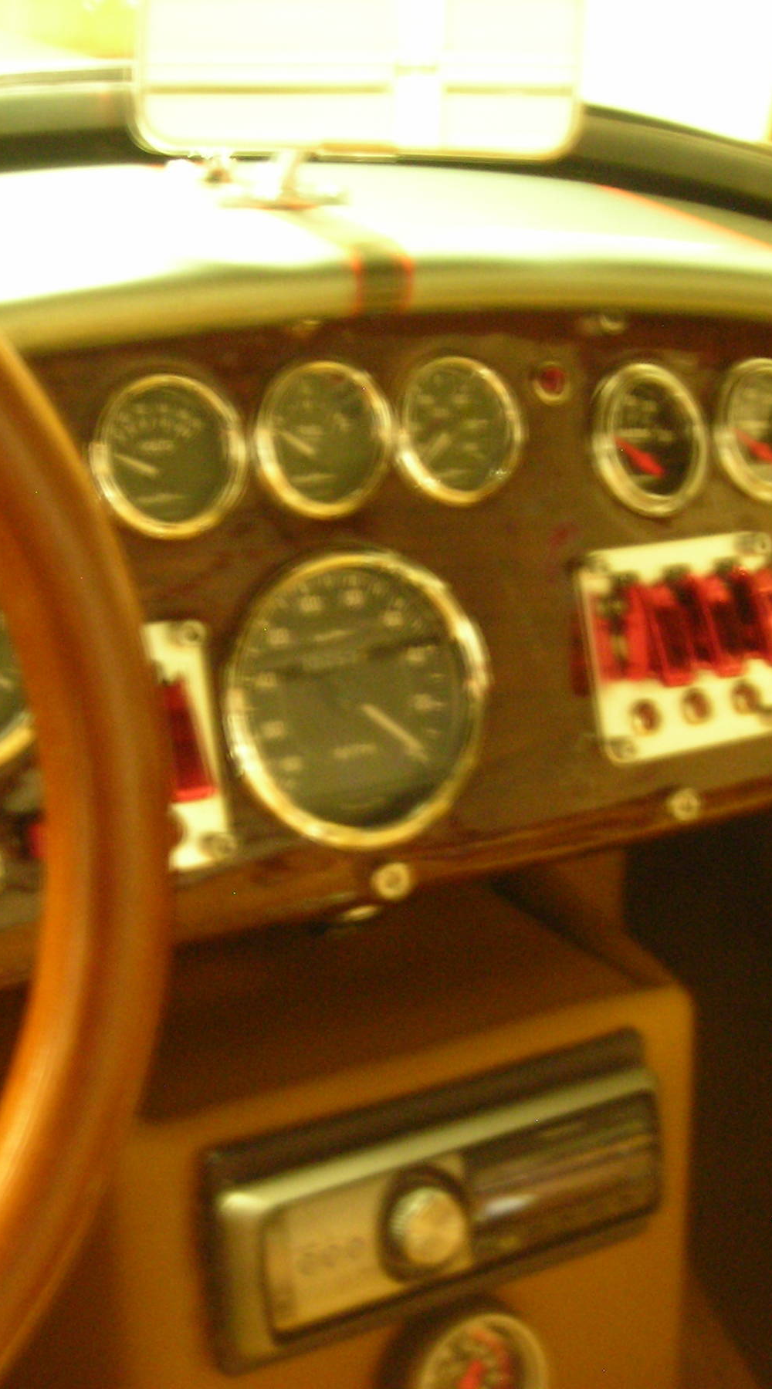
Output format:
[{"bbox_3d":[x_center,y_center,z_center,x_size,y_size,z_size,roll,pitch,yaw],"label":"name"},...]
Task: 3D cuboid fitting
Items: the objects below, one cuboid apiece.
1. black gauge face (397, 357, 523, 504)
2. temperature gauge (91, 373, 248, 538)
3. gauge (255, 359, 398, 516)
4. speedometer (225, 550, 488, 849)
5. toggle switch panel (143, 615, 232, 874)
[{"bbox_3d":[0.029,-0.105,0.808,0.059,0.059,0.020,-9,3,-29],"label":"black gauge face"},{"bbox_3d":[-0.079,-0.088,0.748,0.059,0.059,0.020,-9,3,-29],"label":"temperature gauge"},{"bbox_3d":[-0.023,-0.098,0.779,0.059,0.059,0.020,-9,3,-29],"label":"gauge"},{"bbox_3d":[-0.010,0.002,0.784,0.114,0.114,0.025,-9,3,-29],"label":"speedometer"},{"bbox_3d":[-0.079,0.018,0.734,0.047,0.087,0.032,-9,3,-29],"label":"toggle switch panel"}]

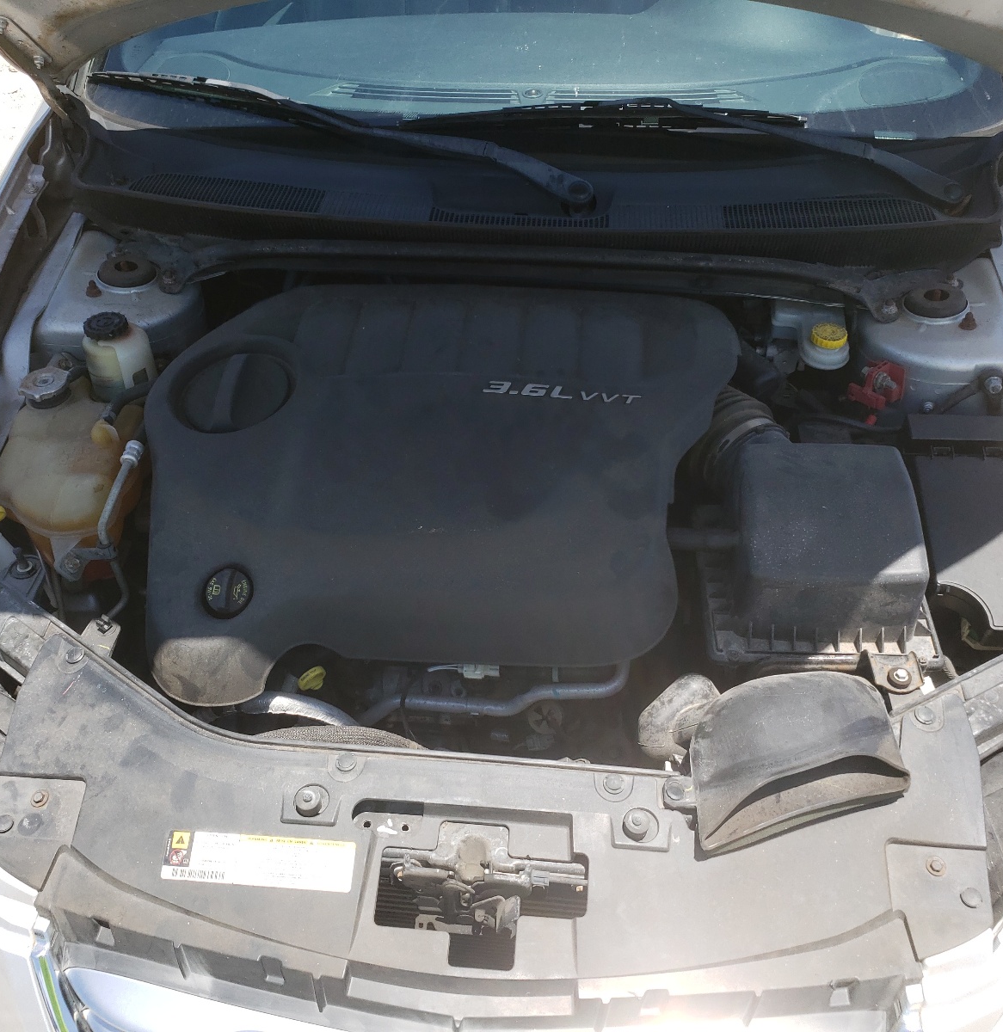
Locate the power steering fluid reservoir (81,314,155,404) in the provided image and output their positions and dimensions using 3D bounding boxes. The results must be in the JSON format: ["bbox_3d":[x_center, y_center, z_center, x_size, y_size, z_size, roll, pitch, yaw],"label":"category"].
[{"bbox_3d":[-0.488,-0.191,1.329,0.083,0.140,0.083,3,46,4],"label":"power steering fluid reservoir"}]

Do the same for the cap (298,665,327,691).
[{"bbox_3d":[-0.206,0.178,1.130,0.032,0.024,0.018,-13,32,30],"label":"cap"}]

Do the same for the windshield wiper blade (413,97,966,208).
[{"bbox_3d":[0.252,-0.550,1.463,0.784,0.060,0.156,12,59,10],"label":"windshield wiper blade"}]

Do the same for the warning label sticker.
[{"bbox_3d":[-0.243,0.346,1.034,0.188,0.002,0.052,3,50,4],"label":"warning label sticker"}]

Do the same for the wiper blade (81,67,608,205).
[{"bbox_3d":[-0.246,-0.568,1.488,0.813,0.060,0.072,18,61,14],"label":"wiper blade"}]

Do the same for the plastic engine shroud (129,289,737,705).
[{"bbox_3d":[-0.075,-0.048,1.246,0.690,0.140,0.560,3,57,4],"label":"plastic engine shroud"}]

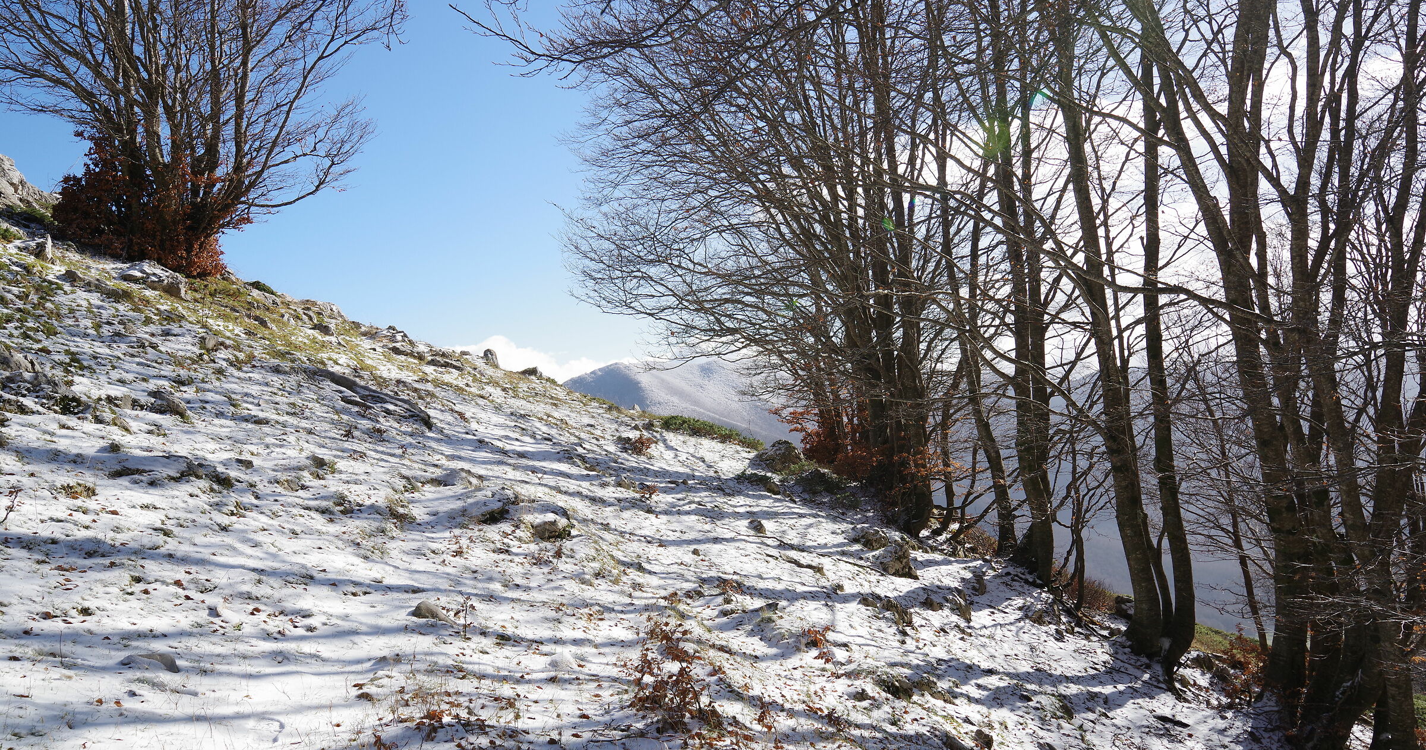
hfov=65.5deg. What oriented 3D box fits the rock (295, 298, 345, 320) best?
[{"bbox_3d":[-8.318,-1.394,23.528,1.031,0.424,0.839,1,-2,-19],"label":"rock"}]

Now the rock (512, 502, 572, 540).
[{"bbox_3d":[-1.464,1.250,9.500,0.500,0.288,0.438,0,0,0],"label":"rock"}]

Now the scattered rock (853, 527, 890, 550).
[{"bbox_3d":[2.182,2.259,15.300,0.492,0.275,0.406,0,0,0],"label":"scattered rock"}]

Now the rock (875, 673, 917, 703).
[{"bbox_3d":[1.219,2.085,7.400,0.267,0.144,0.220,0,0,0],"label":"rock"}]

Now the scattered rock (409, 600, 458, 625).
[{"bbox_3d":[-1.566,1.330,6.200,0.266,0.104,0.192,0,0,0],"label":"scattered rock"}]

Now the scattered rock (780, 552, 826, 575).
[{"bbox_3d":[0.946,1.992,11.700,0.456,0.214,0.329,0,0,0],"label":"scattered rock"}]

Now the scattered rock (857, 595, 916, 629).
[{"bbox_3d":[1.541,2.095,9.839,0.489,0.264,0.397,0,-2,9],"label":"scattered rock"}]

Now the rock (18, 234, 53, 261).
[{"bbox_3d":[-9.381,-1.768,15.376,0.479,0.348,0.391,1,-2,-31],"label":"rock"}]

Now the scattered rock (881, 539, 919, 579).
[{"bbox_3d":[2.237,2.211,13.300,0.440,0.423,0.431,0,0,0],"label":"scattered rock"}]

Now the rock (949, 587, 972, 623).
[{"bbox_3d":[2.591,2.410,11.593,0.248,0.335,0.254,0,-2,13],"label":"rock"}]

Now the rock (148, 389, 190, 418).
[{"bbox_3d":[-3.942,0.206,8.034,0.297,0.207,0.242,1,-2,-26],"label":"rock"}]

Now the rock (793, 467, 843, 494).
[{"bbox_3d":[1.851,1.861,19.500,0.836,0.440,0.646,0,0,0],"label":"rock"}]

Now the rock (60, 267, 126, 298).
[{"bbox_3d":[-7.632,-1.131,13.656,0.798,0.357,0.646,1,-2,-29],"label":"rock"}]

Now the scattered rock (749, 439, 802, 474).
[{"bbox_3d":[1.425,1.858,25.341,1.160,0.750,1.059,0,-1,3],"label":"scattered rock"}]

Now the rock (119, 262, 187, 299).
[{"bbox_3d":[-11.377,-1.932,22.500,1.359,0.768,0.980,0,0,0],"label":"rock"}]

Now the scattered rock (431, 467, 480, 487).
[{"bbox_3d":[-2.160,0.857,9.330,0.382,0.154,0.311,0,-2,-13],"label":"scattered rock"}]

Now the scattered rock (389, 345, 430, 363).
[{"bbox_3d":[-5.592,-0.400,20.435,0.756,0.322,0.616,0,-2,-15],"label":"scattered rock"}]

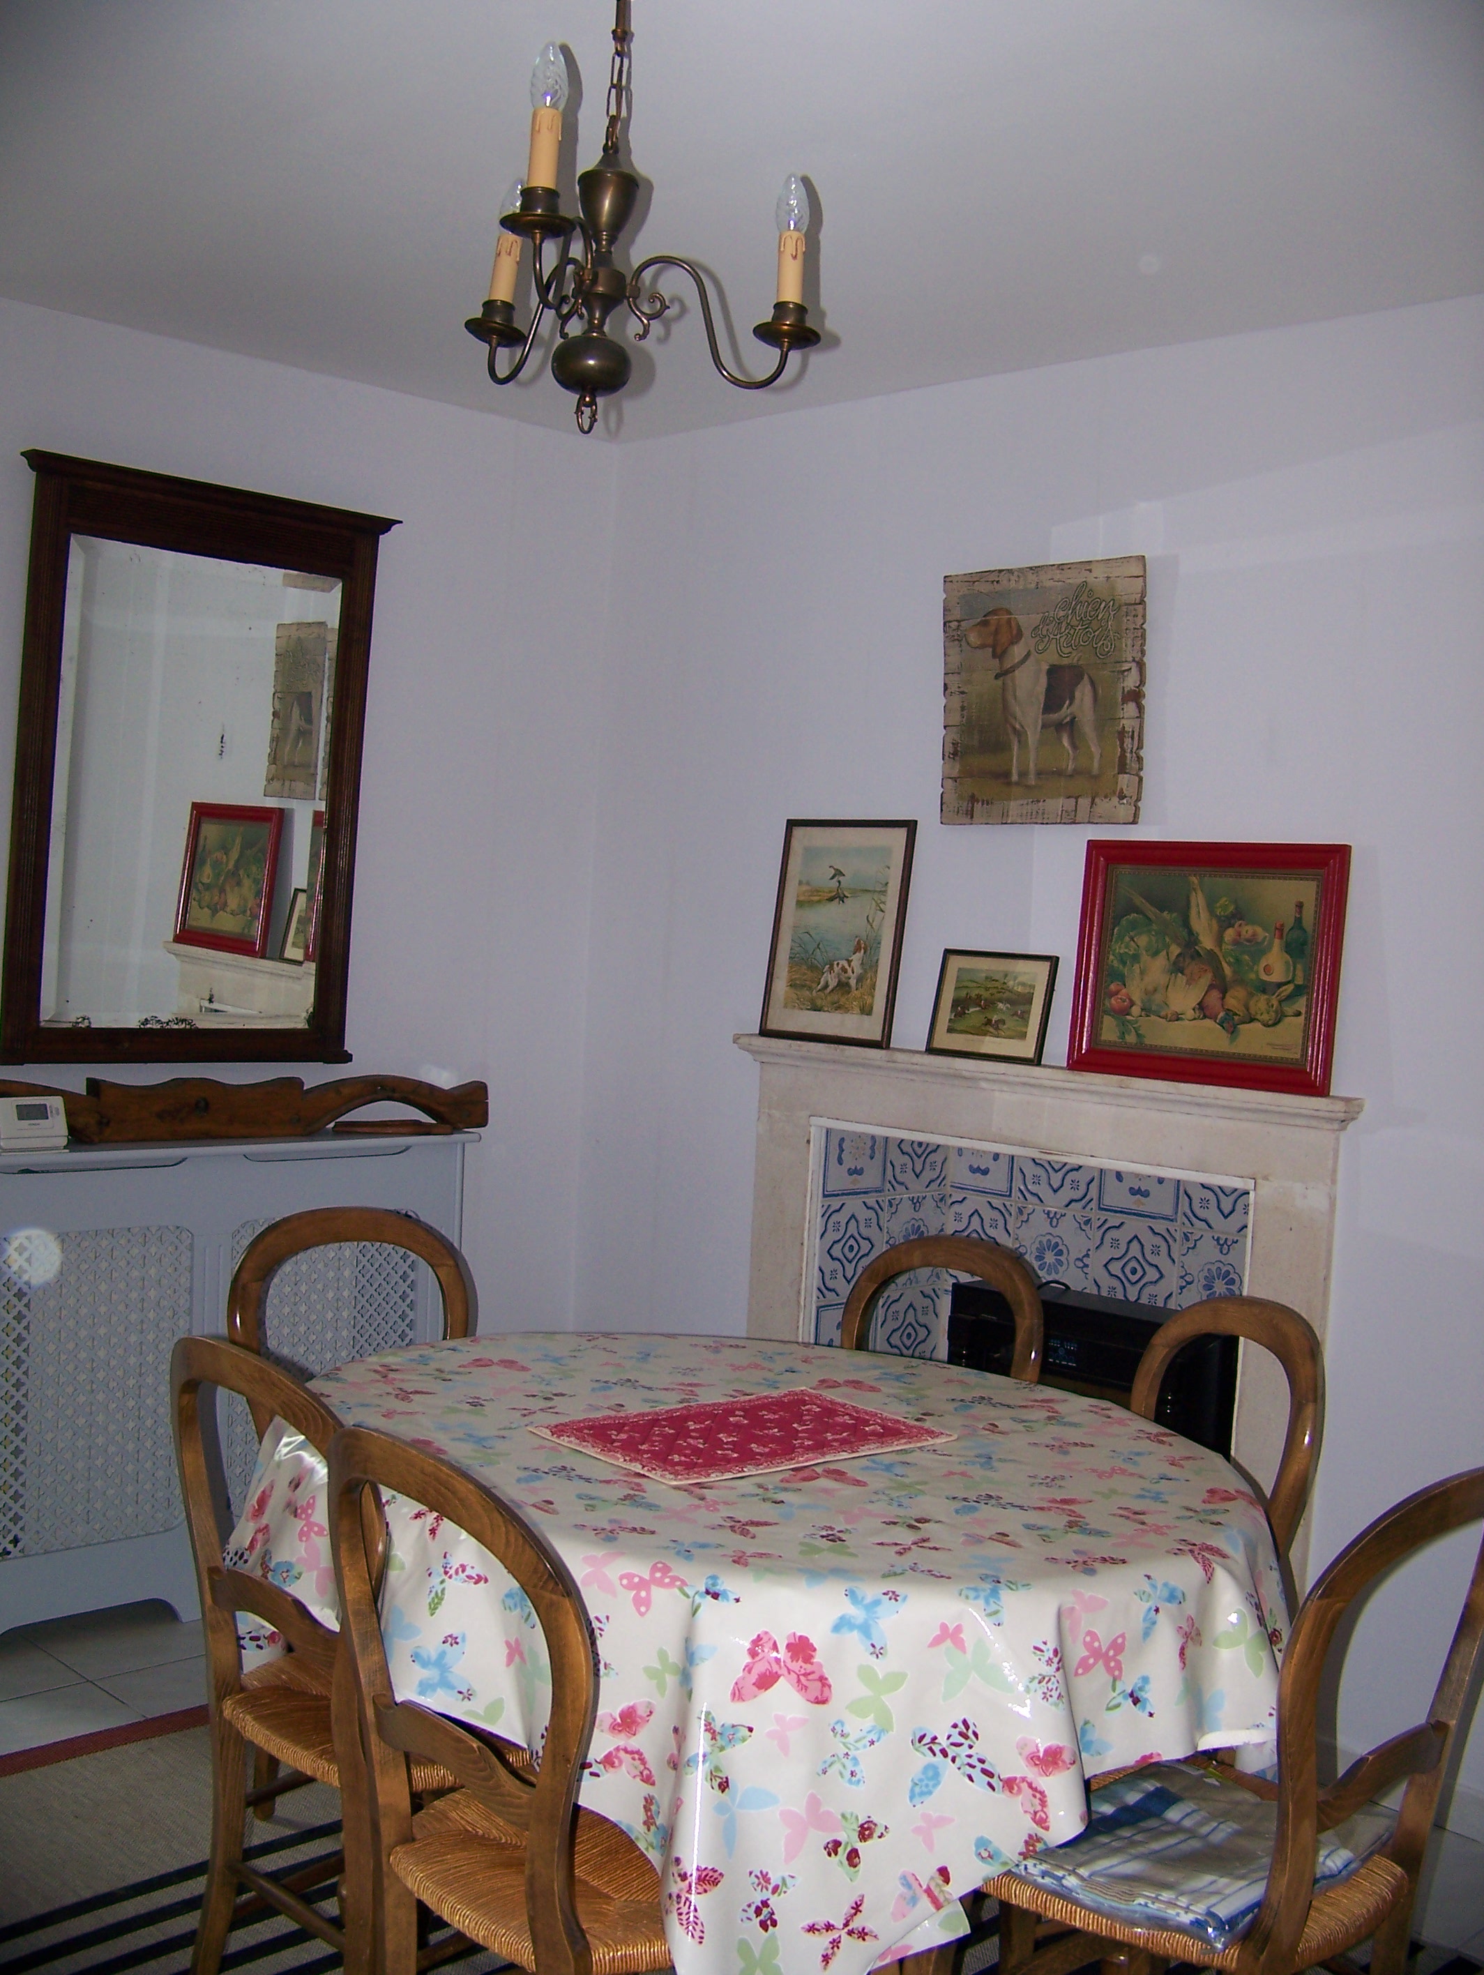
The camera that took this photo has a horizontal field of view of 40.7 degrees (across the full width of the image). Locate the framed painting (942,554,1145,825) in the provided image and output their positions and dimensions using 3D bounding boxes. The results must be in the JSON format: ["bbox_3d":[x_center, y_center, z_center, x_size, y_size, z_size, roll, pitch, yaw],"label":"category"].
[{"bbox_3d":[0.551,-0.541,3.705,0.440,0.475,0.030,5,3,43],"label":"framed painting"}]

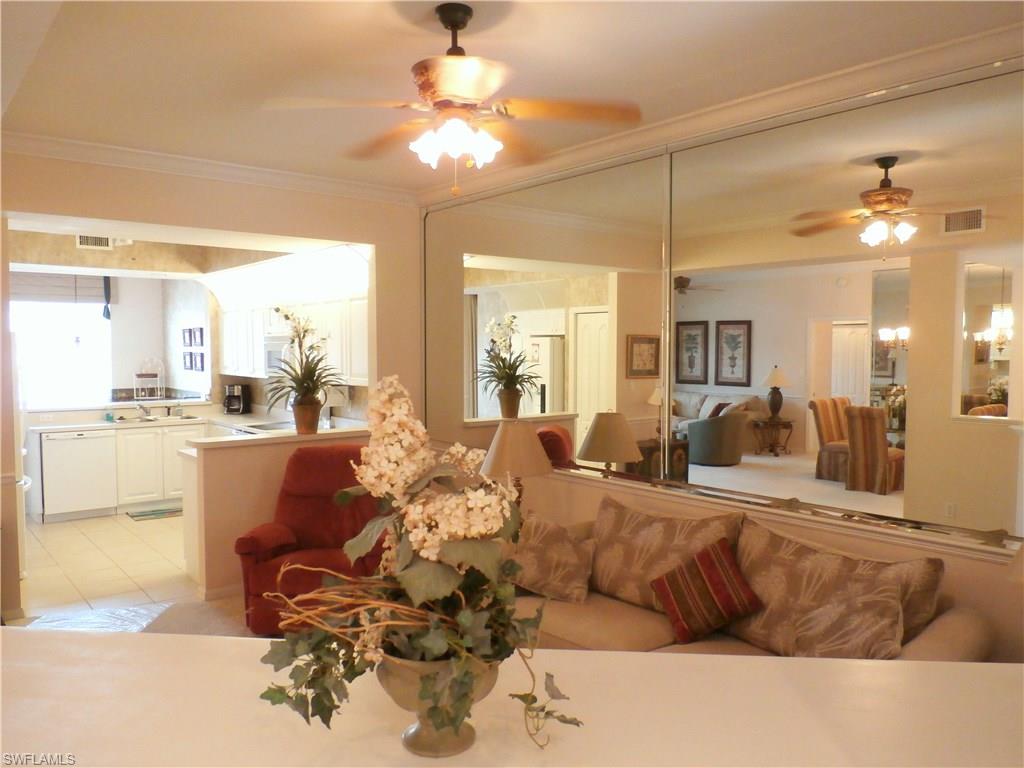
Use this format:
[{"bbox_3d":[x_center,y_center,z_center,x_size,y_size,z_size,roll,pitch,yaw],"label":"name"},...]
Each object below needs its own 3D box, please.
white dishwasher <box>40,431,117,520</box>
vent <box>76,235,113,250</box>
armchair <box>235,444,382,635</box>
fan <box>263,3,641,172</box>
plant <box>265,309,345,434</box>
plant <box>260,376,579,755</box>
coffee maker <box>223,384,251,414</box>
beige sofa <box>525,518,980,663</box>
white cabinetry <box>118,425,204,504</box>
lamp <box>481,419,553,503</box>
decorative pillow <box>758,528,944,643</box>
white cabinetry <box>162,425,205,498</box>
[{"bbox_3d":[-4.289,0.868,7.255,0.610,0.865,0.600,-3,4,-40],"label":"white dishwasher"},{"bbox_3d":[-4.088,-1.388,7.249,0.315,0.155,0.030,-3,4,-40],"label":"vent"},{"bbox_3d":[-1.050,0.924,4.530,0.840,1.010,0.900,0,3,5],"label":"armchair"},{"bbox_3d":[-0.201,-1.054,2.618,1.320,0.580,1.320,-3,4,-40],"label":"fan"},{"bbox_3d":[-1.503,-0.086,5.297,0.570,0.900,0.560,-2,4,-40],"label":"plant"},{"bbox_3d":[-0.141,0.271,1.139,0.500,0.575,0.380,0,3,0],"label":"plant"},{"bbox_3d":[-3.095,0.159,8.323,0.200,0.330,0.270,0,3,-3],"label":"coffee maker"},{"bbox_3d":[0.848,1.108,3.395,0.950,0.820,2.130,-3,4,-40],"label":"beige sofa"},{"bbox_3d":[-3.737,0.802,7.736,0.840,0.790,0.600,-3,4,-40],"label":"white cabinetry"},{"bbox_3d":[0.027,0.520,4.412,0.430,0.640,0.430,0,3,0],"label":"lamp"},{"bbox_3d":[1.266,0.777,2.866,0.200,0.460,0.740,24,-13,-39],"label":"decorative pillow"},{"bbox_3d":[-3.527,0.777,7.797,0.440,0.760,0.580,-2,4,-40],"label":"white cabinetry"}]

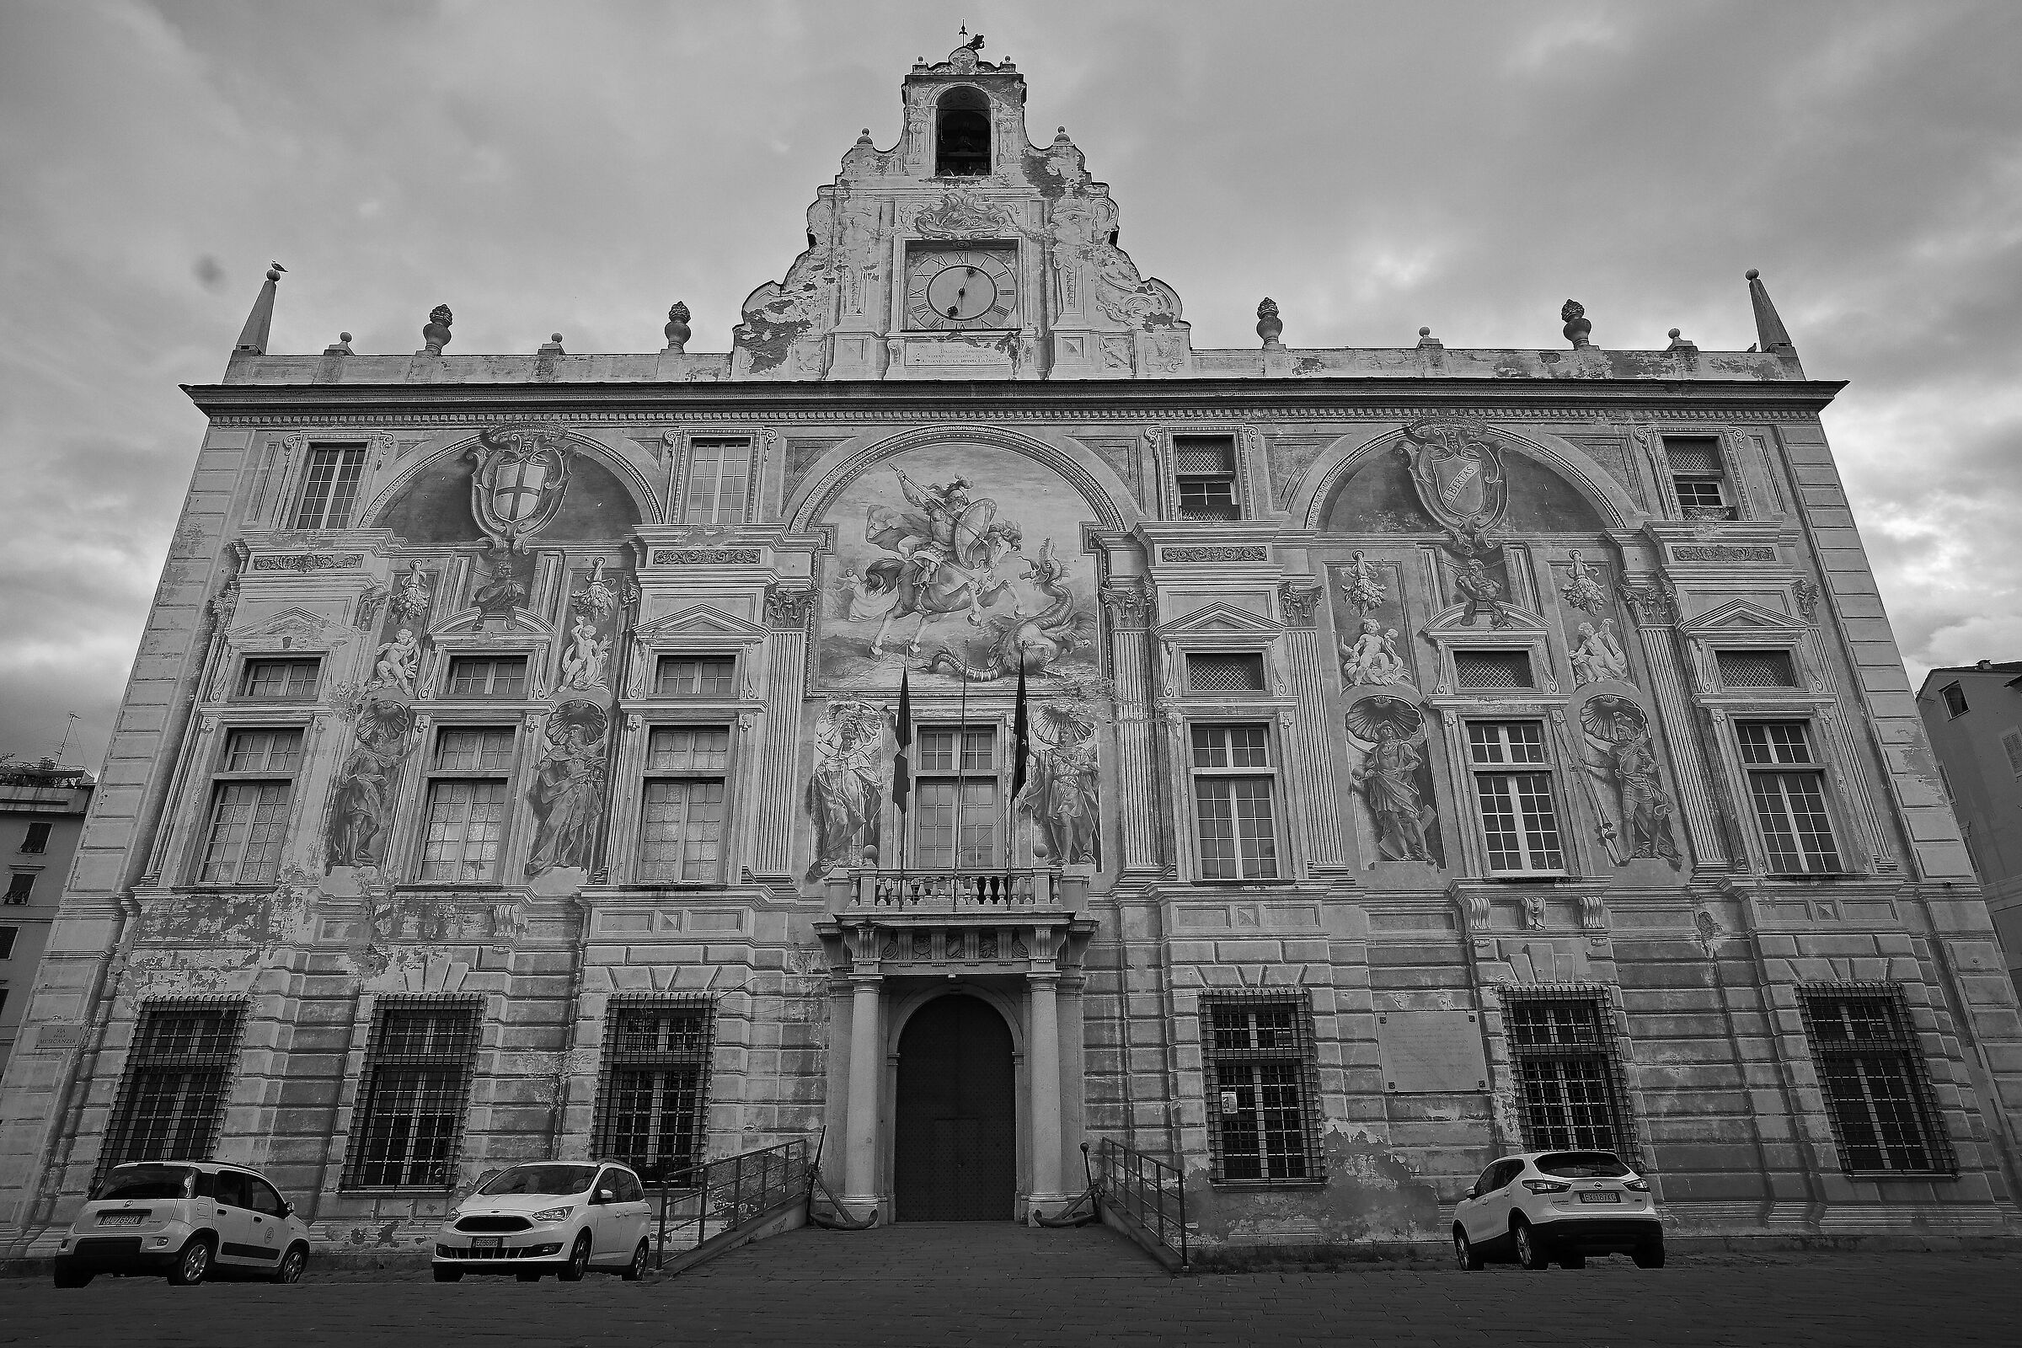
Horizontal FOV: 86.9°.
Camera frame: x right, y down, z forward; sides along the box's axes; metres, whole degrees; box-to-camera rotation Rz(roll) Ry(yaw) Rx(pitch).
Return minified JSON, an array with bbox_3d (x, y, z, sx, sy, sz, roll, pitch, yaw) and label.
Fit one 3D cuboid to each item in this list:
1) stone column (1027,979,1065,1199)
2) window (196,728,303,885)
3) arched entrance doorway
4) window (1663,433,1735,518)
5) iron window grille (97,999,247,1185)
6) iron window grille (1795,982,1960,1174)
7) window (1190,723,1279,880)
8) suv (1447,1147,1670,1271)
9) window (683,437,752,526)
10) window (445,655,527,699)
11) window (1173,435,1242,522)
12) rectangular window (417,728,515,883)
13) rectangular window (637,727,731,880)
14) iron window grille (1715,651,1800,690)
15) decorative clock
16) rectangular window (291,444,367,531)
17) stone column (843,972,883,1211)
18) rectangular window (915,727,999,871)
[{"bbox_3d":[0.650,7.830,20.349,0.630,4.124,0.600,0,-21,0],"label":"stone column"},{"bbox_3d":[-14.500,2.521,20.484,1.493,3.054,0.250,0,-21,0],"label":"window"},{"bbox_3d":[-0.965,7.516,18.661,2.103,3.662,0.400,0,-21,0],"label":"arched entrance doorway"},{"bbox_3d":[17.642,-5.017,27.253,1.438,2.457,0.250,0,-21,-1],"label":"window"},{"bbox_3d":[-16.995,8.510,21.688,2.238,3.602,0.300,0,-21,-1],"label":"iron window grille"},{"bbox_3d":[15.032,7.066,18.639,1.959,3.091,0.300,0,-21,0],"label":"iron window grille"},{"bbox_3d":[4.831,2.760,23.102,1.681,3.440,0.250,0,-21,0],"label":"window"},{"bbox_3d":[8.191,8.363,16.433,1.820,1.600,4.380,-2,-30,2],"label":"suv"},{"bbox_3d":[-7.425,-4.905,27.047,1.499,2.494,0.200,0,-21,-1],"label":"window"},{"bbox_3d":[-12.314,0.087,25.084,1.820,1.058,0.200,0,-21,-1],"label":"window"},{"bbox_3d":[4.254,-4.228,23.132,1.317,2.112,0.300,0,-21,0],"label":"window"},{"bbox_3d":[-11.689,2.804,22.988,1.590,3.420,0.250,0,-21,0],"label":"rectangular window"},{"bbox_3d":[-7.307,2.897,24.029,1.843,3.608,0.250,0,-21,-1],"label":"rectangular window"},{"bbox_3d":[16.895,-0.059,24.260,1.651,0.901,0.150,0,-21,0],"label":"iron window grille"},{"bbox_3d":[-1.355,-10.631,29.301,3.143,2.868,0.300,0,-21,-1],"label":"decorative clock"},{"bbox_3d":[-16.395,-4.486,25.774,1.346,2.385,0.250,0,-21,0],"label":"rectangular window"},{"bbox_3d":[-2.475,7.104,18.010,0.650,3.909,0.650,0,-21,0],"label":"stone column"},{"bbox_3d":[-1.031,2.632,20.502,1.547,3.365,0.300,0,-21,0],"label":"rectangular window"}]

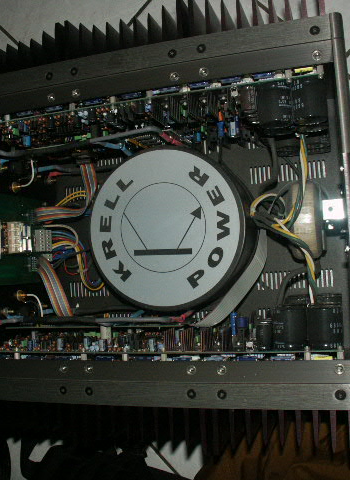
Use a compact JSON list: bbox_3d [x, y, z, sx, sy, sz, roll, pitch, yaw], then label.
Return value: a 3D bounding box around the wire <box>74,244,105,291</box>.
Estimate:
[{"bbox_3d":[-0.122,0.040,0.743,0.032,0.040,0.064,-4,88,17],"label":"wire"}]

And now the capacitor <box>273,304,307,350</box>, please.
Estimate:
[{"bbox_3d":[0.120,0.091,0.540,0.035,0.035,0.043,-4,88,17],"label":"capacitor"}]

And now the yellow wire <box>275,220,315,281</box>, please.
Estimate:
[{"bbox_3d":[0.142,0.009,0.597,0.023,0.038,0.082,-38,79,13],"label":"yellow wire"}]

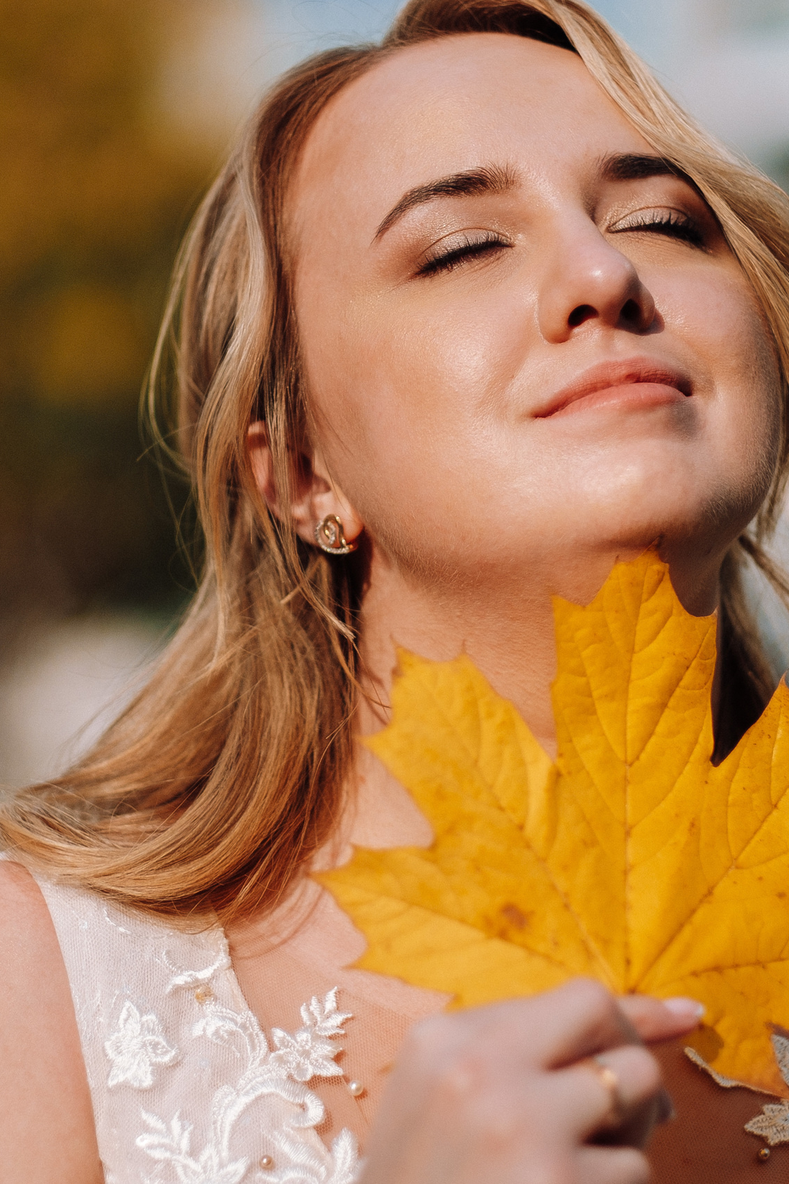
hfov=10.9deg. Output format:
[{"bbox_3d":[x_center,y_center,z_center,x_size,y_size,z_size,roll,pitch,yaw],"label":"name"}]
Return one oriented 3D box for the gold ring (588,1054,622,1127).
[{"bbox_3d":[0.056,0.134,1.115,0.004,0.019,0.019,-15,15,-17],"label":"gold ring"}]

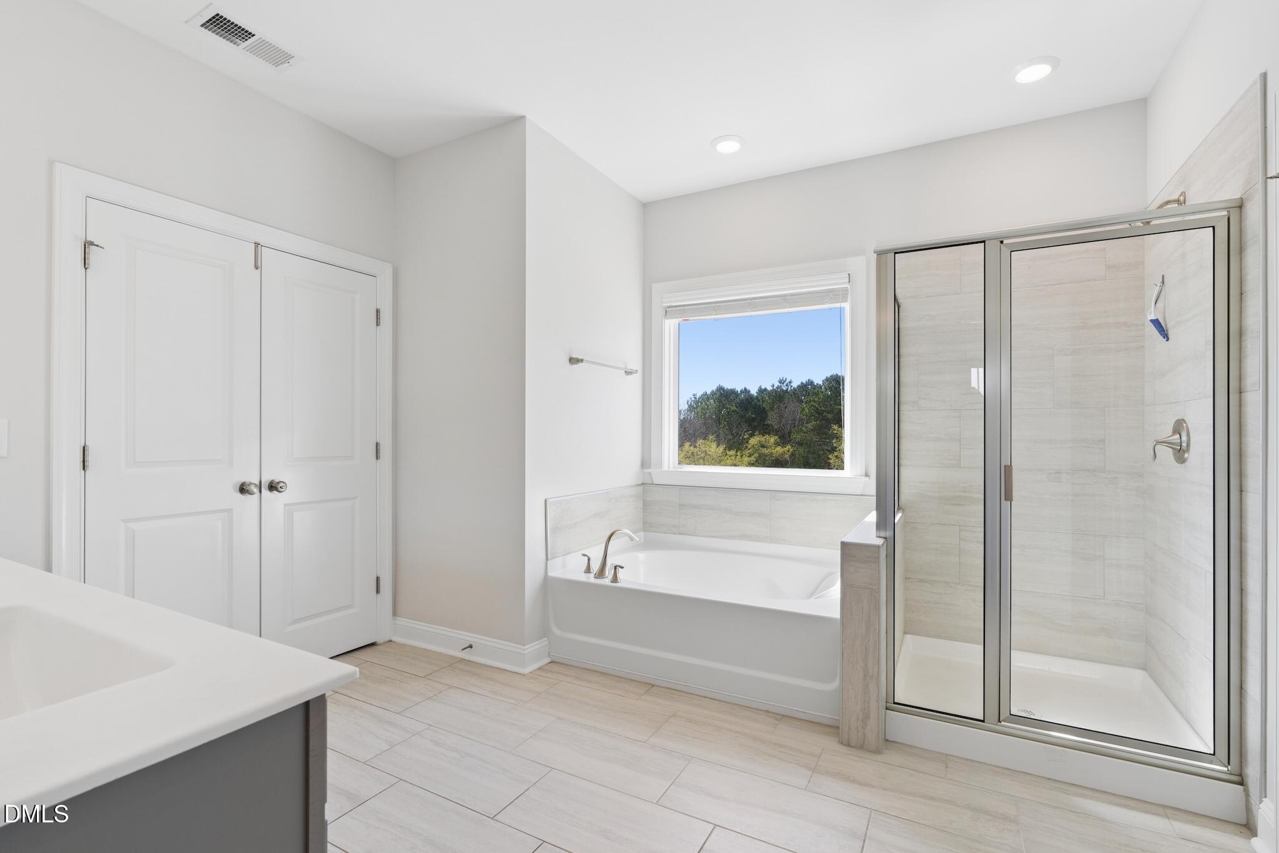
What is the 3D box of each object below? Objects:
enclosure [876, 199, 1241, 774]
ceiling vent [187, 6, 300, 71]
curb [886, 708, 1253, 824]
[{"bbox_3d":[1.409,0.199,2.021,1.052,1.805,0.060,0,0,28],"label":"enclosure"},{"bbox_3d":[-1.572,-1.546,2.284,0.205,0.020,0.346,0,0,28],"label":"ceiling vent"},{"bbox_3d":[1.428,1.157,2.012,1.009,0.111,0.104,0,0,28],"label":"curb"}]

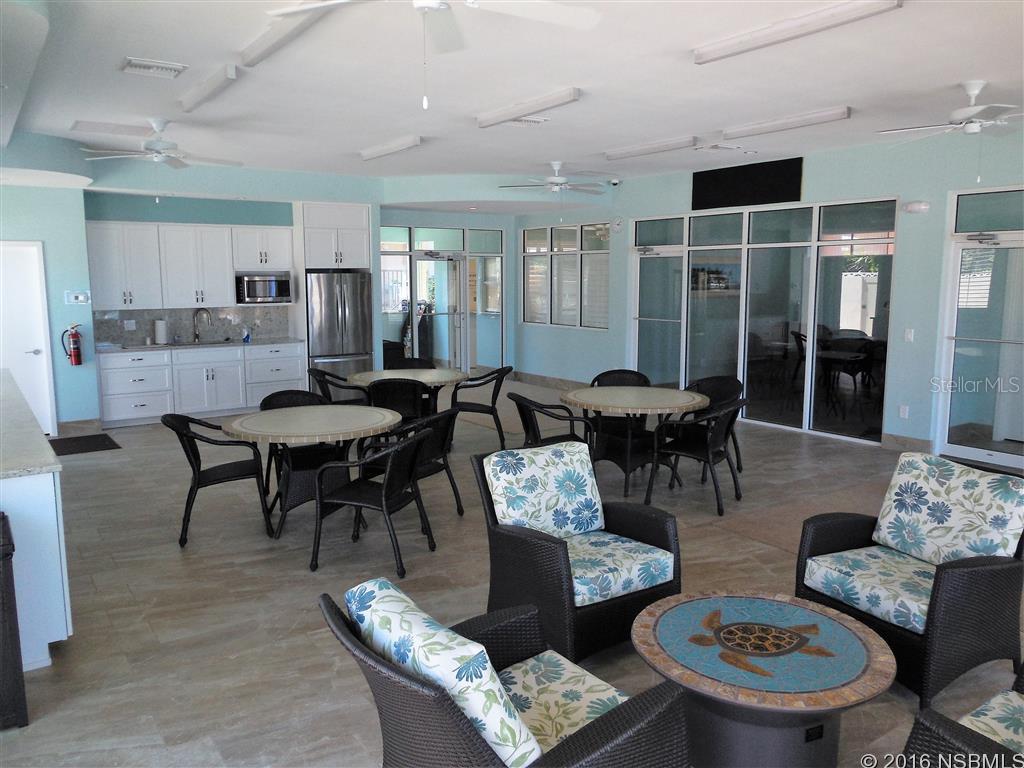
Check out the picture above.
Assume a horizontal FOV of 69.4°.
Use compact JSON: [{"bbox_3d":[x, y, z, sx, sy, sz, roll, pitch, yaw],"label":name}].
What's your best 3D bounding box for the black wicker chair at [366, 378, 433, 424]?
[{"bbox_3d":[-1.000,0.329,6.920,0.570,0.830,0.630,0,8,-3],"label":"black wicker chair"}]

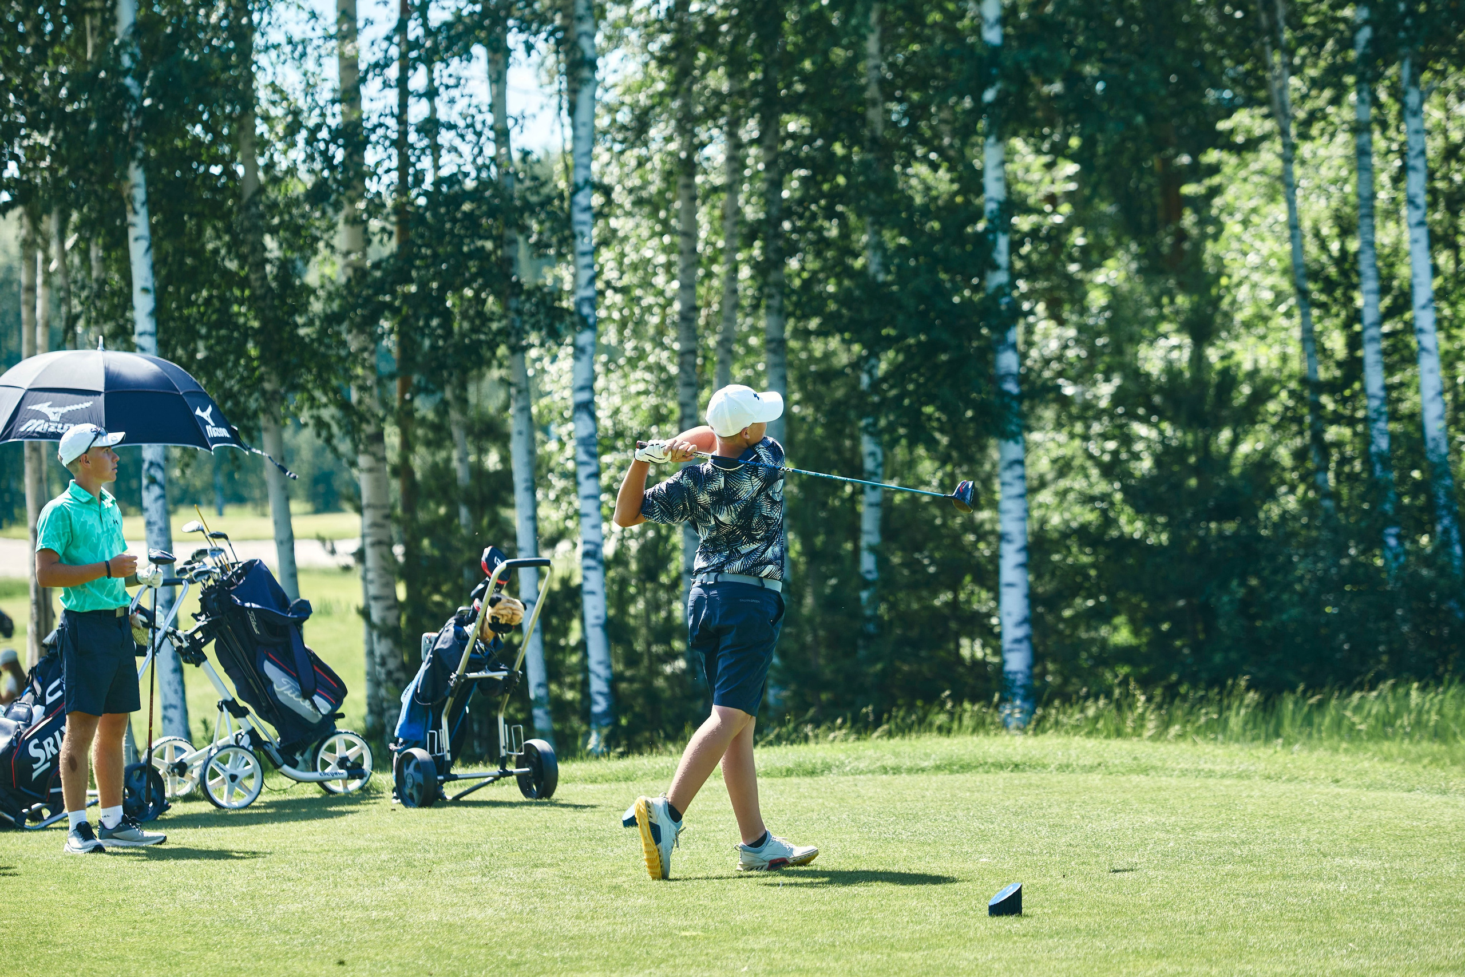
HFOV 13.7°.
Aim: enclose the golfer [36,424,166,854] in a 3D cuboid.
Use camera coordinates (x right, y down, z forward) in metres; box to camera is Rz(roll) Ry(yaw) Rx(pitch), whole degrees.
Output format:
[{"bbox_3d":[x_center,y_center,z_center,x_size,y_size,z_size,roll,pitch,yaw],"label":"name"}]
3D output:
[{"bbox_3d":[-2.596,0.614,25.007,0.460,1.730,0.470,-3,-1,30],"label":"golfer"}]

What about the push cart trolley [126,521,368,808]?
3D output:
[{"bbox_3d":[-2.294,0.828,28.706,1.220,1.290,0.680,-2,-1,-25],"label":"push cart trolley"}]

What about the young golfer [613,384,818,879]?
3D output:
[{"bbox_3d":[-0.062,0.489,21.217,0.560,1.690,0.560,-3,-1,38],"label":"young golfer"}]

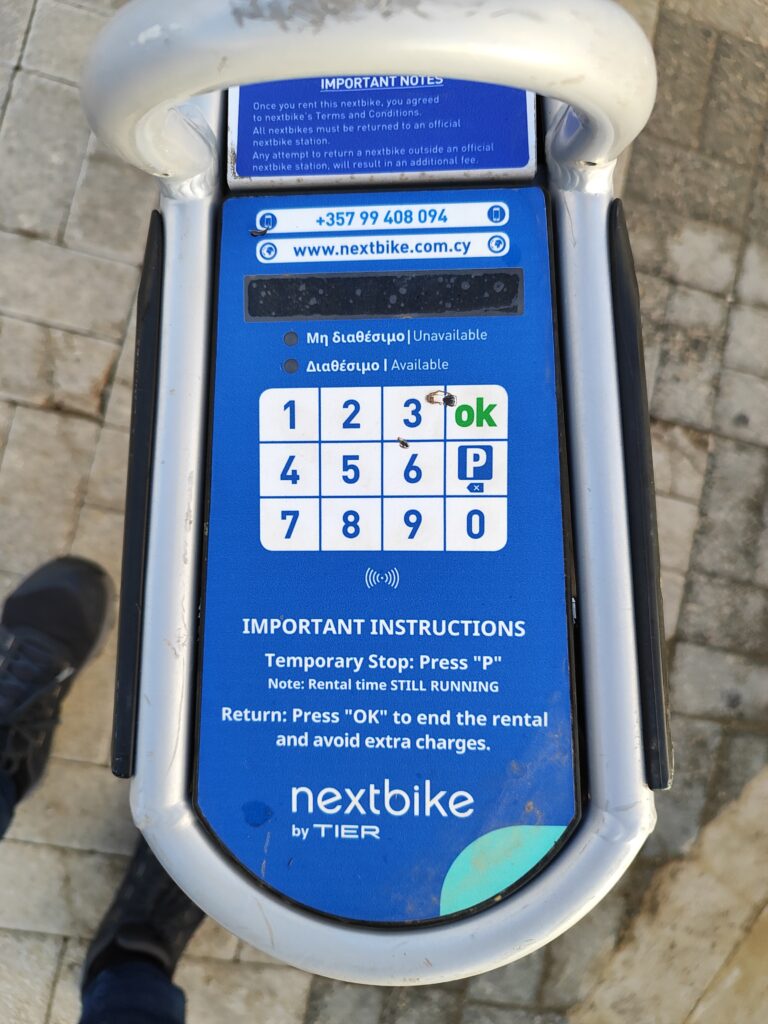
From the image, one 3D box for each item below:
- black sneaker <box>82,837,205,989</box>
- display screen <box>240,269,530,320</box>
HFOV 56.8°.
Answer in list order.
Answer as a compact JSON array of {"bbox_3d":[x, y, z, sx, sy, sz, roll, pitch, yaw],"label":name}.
[{"bbox_3d":[-0.227,0.414,0.781,0.108,0.110,0.300,29,82,-6],"label":"black sneaker"},{"bbox_3d":[0.000,-0.070,0.235,0.090,0.008,0.015,0,91,4],"label":"display screen"}]

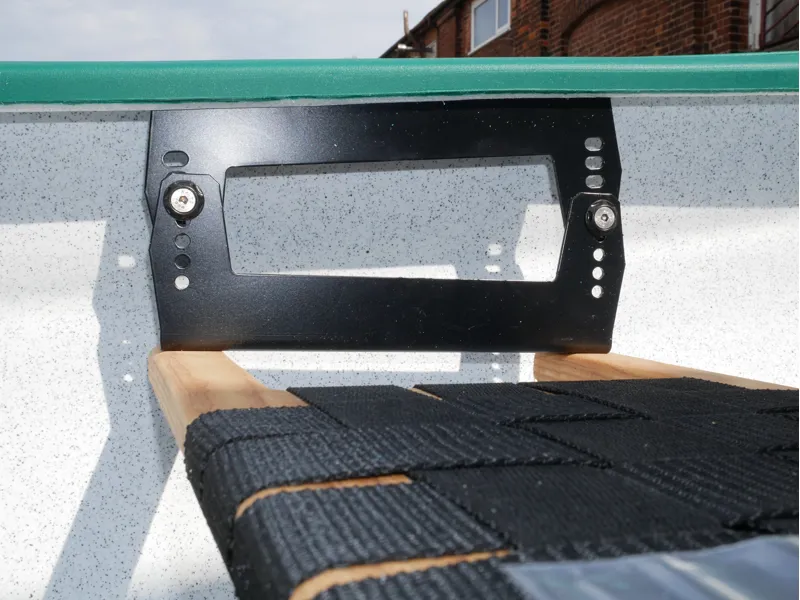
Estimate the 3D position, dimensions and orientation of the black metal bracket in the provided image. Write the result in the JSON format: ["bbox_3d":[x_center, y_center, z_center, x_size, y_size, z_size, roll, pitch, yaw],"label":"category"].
[{"bbox_3d":[-0.001,-0.047,0.498,0.288,0.158,0.042,1,3,-13],"label":"black metal bracket"}]

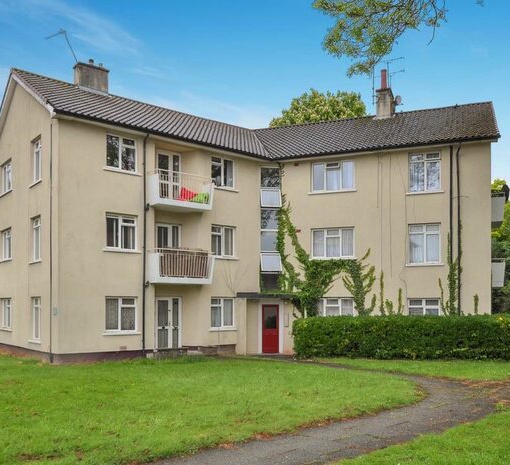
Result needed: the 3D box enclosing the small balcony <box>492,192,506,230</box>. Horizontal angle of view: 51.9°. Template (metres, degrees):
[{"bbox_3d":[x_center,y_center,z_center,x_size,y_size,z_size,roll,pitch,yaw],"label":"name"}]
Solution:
[{"bbox_3d":[10.283,-0.898,22.466,0.850,1.150,2.000,-1,-3,20],"label":"small balcony"}]

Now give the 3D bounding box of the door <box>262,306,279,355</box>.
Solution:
[{"bbox_3d":[0.639,3.925,21.218,0.715,1.995,0.080,1,-5,-8],"label":"door"}]

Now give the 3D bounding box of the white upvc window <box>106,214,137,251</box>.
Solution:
[{"bbox_3d":[-4.447,0.008,17.497,1.102,1.185,0.150,3,-5,-39],"label":"white upvc window"}]

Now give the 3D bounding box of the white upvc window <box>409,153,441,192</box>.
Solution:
[{"bbox_3d":[6.400,-2.235,19.702,1.144,1.503,0.120,-1,-3,21],"label":"white upvc window"}]

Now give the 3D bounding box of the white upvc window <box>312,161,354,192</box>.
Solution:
[{"bbox_3d":[3.093,-2.216,20.940,1.717,1.238,0.120,-1,-3,21],"label":"white upvc window"}]

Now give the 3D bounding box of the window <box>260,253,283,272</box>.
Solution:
[{"bbox_3d":[0.665,1.224,21.400,0.860,0.780,0.200,1,-3,-10],"label":"window"}]

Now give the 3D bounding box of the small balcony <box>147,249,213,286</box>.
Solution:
[{"bbox_3d":[-2.575,1.222,18.572,2.252,1.183,0.900,4,-6,-38],"label":"small balcony"}]

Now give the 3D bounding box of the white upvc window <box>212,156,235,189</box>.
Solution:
[{"bbox_3d":[-1.229,-2.281,20.103,1.080,1.150,0.150,3,-5,-39],"label":"white upvc window"}]

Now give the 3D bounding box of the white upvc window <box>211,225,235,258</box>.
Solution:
[{"bbox_3d":[-1.206,0.350,20.370,1.144,1.243,0.120,2,-4,-37],"label":"white upvc window"}]

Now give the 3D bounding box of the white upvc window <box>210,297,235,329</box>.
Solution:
[{"bbox_3d":[-1.244,3.109,20.091,1.079,1.199,0.150,3,-5,-39],"label":"white upvc window"}]

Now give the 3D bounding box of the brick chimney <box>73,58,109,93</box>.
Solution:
[{"bbox_3d":[-6.544,-6.252,21.014,1.206,1.354,0.539,3,-5,-39],"label":"brick chimney"}]

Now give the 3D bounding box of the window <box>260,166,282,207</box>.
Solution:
[{"bbox_3d":[0.636,-1.868,21.527,0.900,1.663,0.160,1,-5,-8],"label":"window"}]

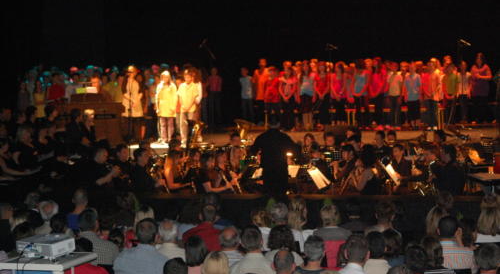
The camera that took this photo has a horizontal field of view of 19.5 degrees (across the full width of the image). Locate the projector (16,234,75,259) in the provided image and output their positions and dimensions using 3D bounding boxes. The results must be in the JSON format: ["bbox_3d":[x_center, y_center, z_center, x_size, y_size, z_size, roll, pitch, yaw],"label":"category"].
[{"bbox_3d":[-1.556,0.833,11.100,0.330,0.115,0.285,3,7,28],"label":"projector"}]

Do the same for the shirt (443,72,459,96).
[{"bbox_3d":[4.268,-1.139,31.000,0.334,0.511,0.220,0,1,6],"label":"shirt"}]

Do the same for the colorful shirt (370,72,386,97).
[{"bbox_3d":[2.718,-1.110,30.800,0.332,0.550,0.220,0,1,6],"label":"colorful shirt"}]

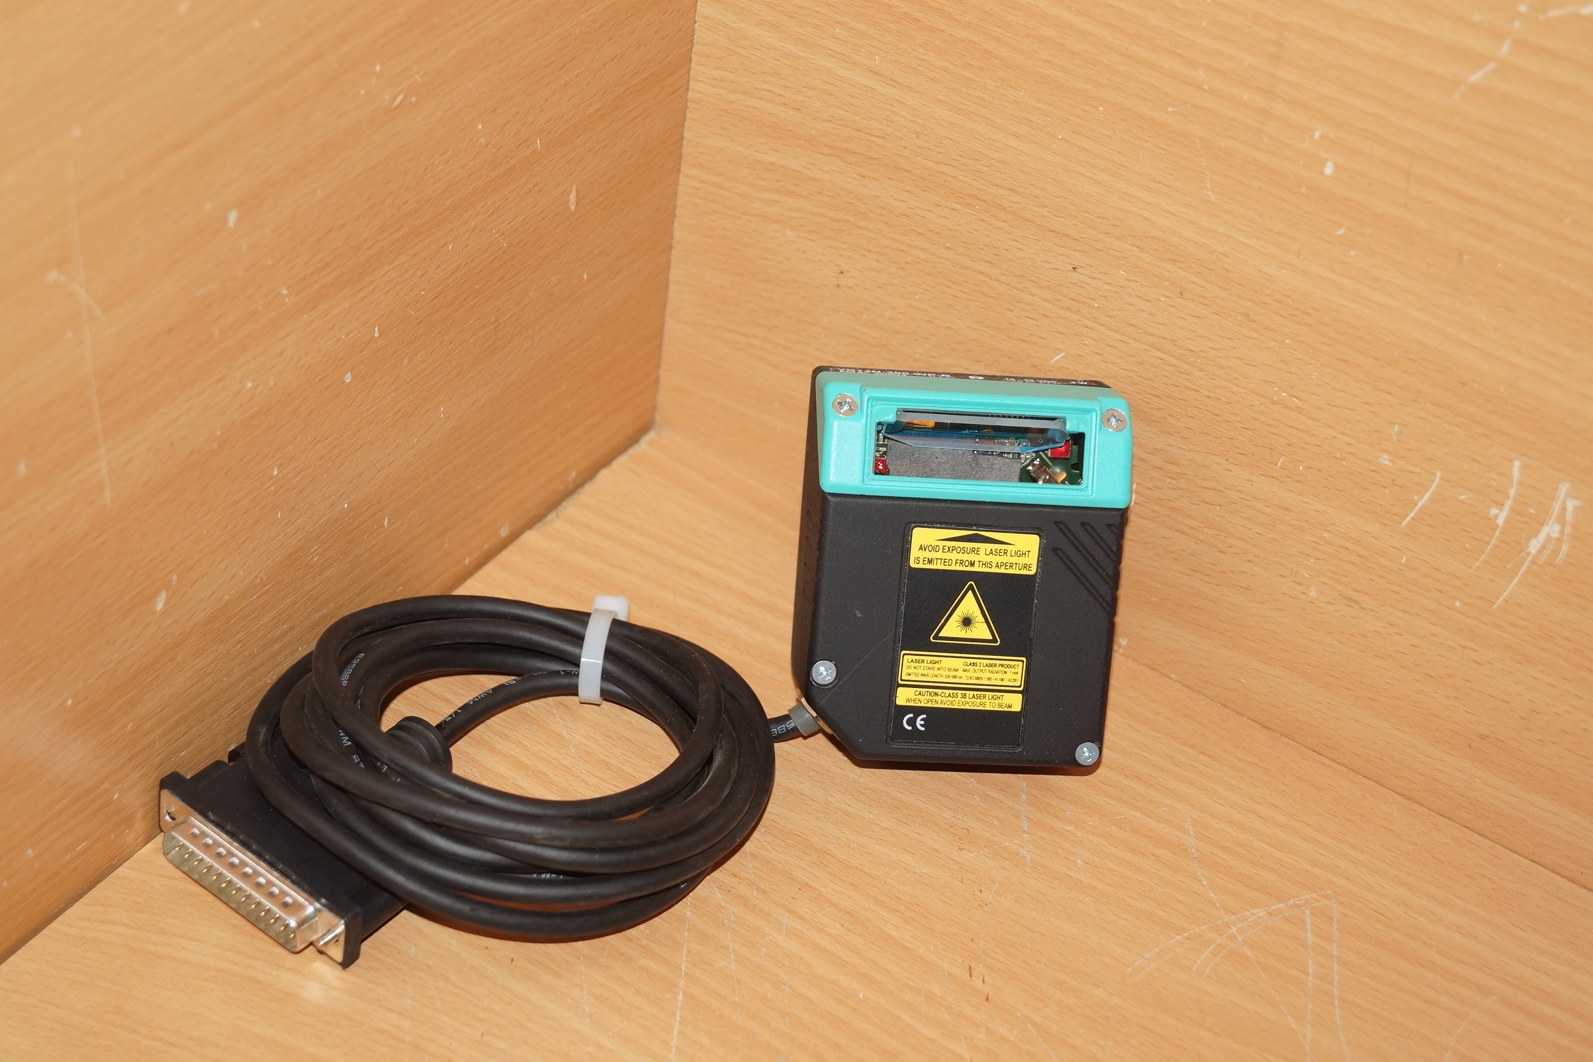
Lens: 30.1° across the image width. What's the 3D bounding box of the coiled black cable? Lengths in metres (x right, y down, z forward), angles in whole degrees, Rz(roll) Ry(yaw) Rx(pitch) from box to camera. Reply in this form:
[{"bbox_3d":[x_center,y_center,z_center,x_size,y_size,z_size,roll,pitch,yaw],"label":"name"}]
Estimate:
[{"bbox_3d":[-0.058,0.043,0.617,0.110,0.032,0.089,5,40,-4],"label":"coiled black cable"}]

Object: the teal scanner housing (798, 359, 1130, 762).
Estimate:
[{"bbox_3d":[0.035,0.009,0.629,0.068,0.084,0.034,4,-3,-1],"label":"teal scanner housing"}]

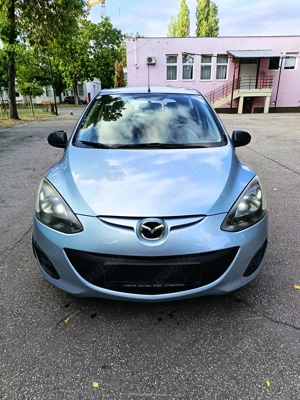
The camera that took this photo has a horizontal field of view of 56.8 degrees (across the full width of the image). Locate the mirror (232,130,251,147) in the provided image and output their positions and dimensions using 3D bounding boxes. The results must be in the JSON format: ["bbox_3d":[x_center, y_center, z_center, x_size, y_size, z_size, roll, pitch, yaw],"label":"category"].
[{"bbox_3d":[0.895,-0.601,2.715,0.205,0.145,0.120,0,21,-1],"label":"mirror"}]

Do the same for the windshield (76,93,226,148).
[{"bbox_3d":[0.002,-0.775,2.660,1.400,0.180,0.930,0,48,-1],"label":"windshield"}]

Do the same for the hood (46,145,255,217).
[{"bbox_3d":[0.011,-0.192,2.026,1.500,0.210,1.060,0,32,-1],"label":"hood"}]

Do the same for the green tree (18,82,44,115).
[{"bbox_3d":[-8.404,-7.223,19.847,1.980,2.250,1.980,0,21,-1],"label":"green tree"}]

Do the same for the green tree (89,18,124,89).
[{"bbox_3d":[-7.365,-21.307,43.257,7.000,12.010,7.000,0,21,-1],"label":"green tree"}]

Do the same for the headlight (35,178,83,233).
[{"bbox_3d":[-0.609,0.022,1.875,0.335,0.285,0.420,0,21,-1],"label":"headlight"}]

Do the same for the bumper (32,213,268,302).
[{"bbox_3d":[0.015,0.318,1.823,1.660,0.560,0.500,0,21,-1],"label":"bumper"}]

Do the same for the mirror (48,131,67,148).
[{"bbox_3d":[-0.890,-0.594,2.697,0.205,0.145,0.120,0,21,-1],"label":"mirror"}]

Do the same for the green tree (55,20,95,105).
[{"bbox_3d":[-11.154,-19.990,40.548,5.800,11.460,5.800,0,21,-1],"label":"green tree"}]

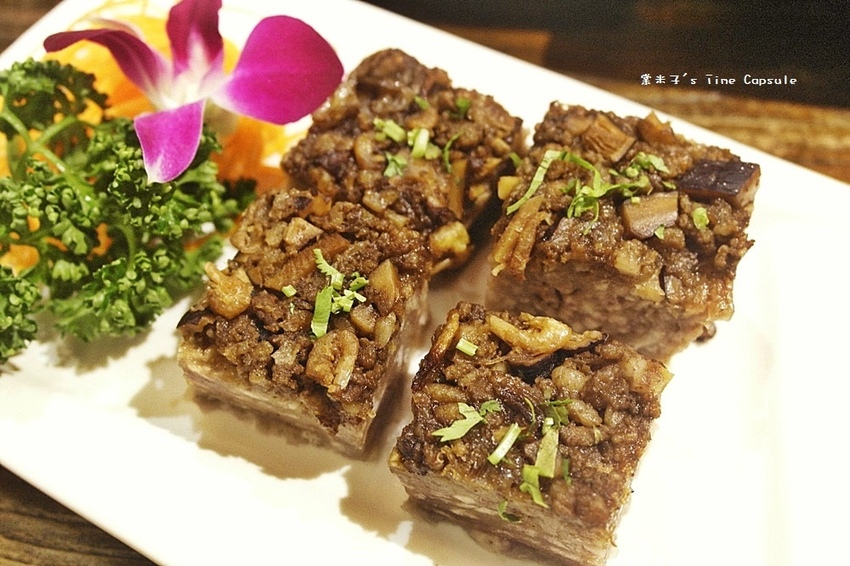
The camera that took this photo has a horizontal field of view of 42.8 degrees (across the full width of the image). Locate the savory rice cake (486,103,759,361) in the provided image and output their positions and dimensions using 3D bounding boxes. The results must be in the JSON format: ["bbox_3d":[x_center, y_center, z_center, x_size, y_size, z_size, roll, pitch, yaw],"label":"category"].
[{"bbox_3d":[0.051,-0.013,0.280,0.054,0.026,0.051,15,53,11],"label":"savory rice cake"}]

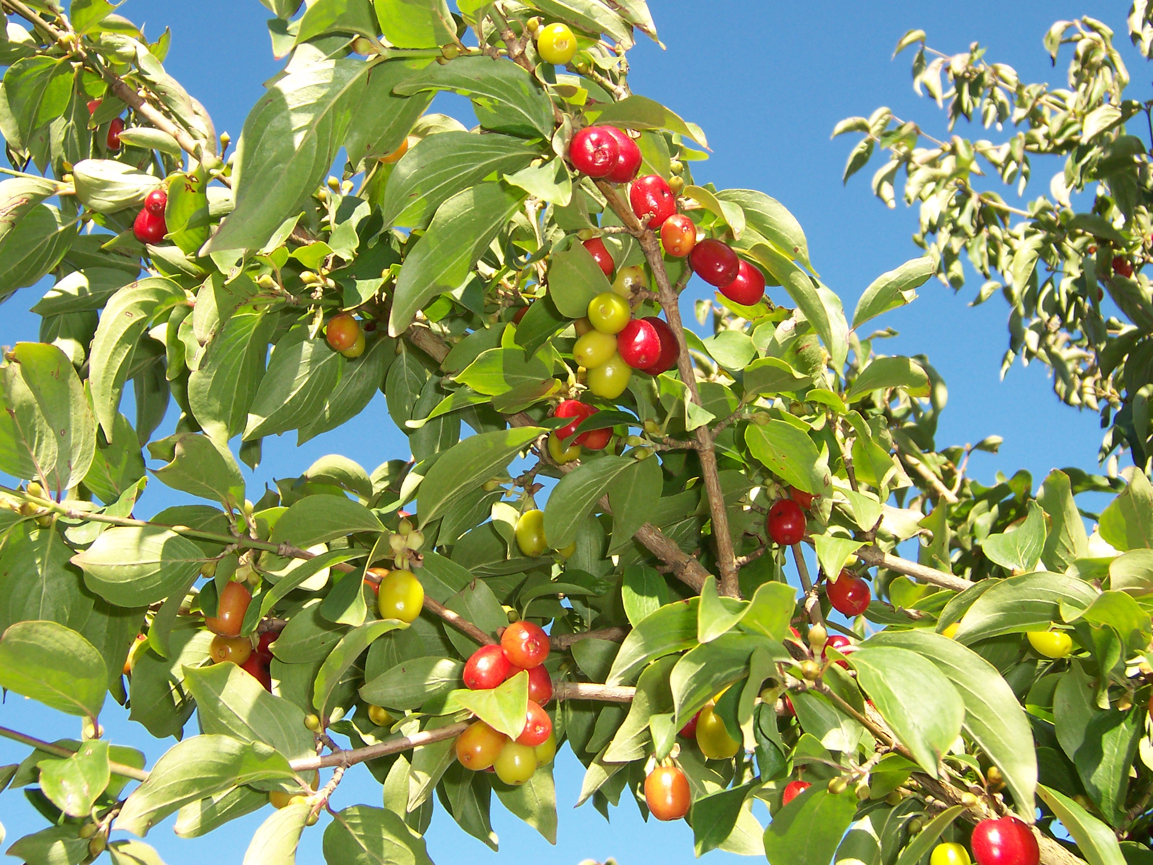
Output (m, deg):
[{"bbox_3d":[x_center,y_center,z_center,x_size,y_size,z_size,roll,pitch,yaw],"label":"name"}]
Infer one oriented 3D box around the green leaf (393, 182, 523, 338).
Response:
[{"bbox_3d":[-0.046,-0.068,0.522,0.036,0.078,0.016,47,-13,-28],"label":"green leaf"}]

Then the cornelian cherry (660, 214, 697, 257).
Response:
[{"bbox_3d":[0.032,-0.062,0.420,0.012,0.014,0.012,3,-24,1],"label":"cornelian cherry"}]

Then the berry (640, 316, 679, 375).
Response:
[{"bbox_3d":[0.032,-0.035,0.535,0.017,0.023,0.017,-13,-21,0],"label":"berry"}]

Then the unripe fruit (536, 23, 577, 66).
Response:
[{"bbox_3d":[-0.007,-0.141,0.485,0.015,0.015,0.018,-3,15,-11],"label":"unripe fruit"}]

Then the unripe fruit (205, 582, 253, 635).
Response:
[{"bbox_3d":[-0.125,0.063,0.480,0.015,0.020,0.015,12,-9,0],"label":"unripe fruit"}]

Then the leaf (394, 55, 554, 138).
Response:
[{"bbox_3d":[-0.035,-0.121,0.475,0.058,0.025,0.018,17,-6,0],"label":"leaf"}]

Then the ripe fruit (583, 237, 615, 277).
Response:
[{"bbox_3d":[0.007,-0.058,0.435,0.012,0.015,0.012,-20,-12,-6],"label":"ripe fruit"}]

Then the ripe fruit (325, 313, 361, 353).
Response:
[{"bbox_3d":[-0.080,-0.034,0.455,0.011,0.014,0.011,-6,-24,-2],"label":"ripe fruit"}]

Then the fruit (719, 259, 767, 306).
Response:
[{"bbox_3d":[0.064,-0.058,0.515,0.016,0.020,0.016,-43,-27,0],"label":"fruit"}]

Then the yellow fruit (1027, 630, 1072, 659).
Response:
[{"bbox_3d":[0.201,0.088,0.570,0.022,0.016,0.016,26,0,30],"label":"yellow fruit"}]

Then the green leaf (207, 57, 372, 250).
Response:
[{"bbox_3d":[-0.090,-0.087,0.415,0.036,0.016,0.080,40,-83,-14],"label":"green leaf"}]

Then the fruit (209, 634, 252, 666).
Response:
[{"bbox_3d":[-0.126,0.078,0.487,0.015,0.018,0.015,5,-68,14],"label":"fruit"}]

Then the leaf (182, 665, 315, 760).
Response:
[{"bbox_3d":[-0.103,0.092,0.420,0.056,0.014,0.032,39,-69,-6],"label":"leaf"}]

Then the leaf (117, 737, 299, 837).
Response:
[{"bbox_3d":[-0.113,0.107,0.405,0.058,0.016,0.029,-14,-50,-4],"label":"leaf"}]

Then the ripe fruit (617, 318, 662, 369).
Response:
[{"bbox_3d":[0.022,-0.032,0.475,0.016,0.019,0.016,-8,-41,0],"label":"ripe fruit"}]

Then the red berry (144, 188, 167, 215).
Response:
[{"bbox_3d":[-0.202,-0.111,0.640,0.011,0.014,0.011,-13,-48,0],"label":"red berry"}]

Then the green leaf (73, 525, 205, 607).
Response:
[{"bbox_3d":[-0.156,0.047,0.475,0.048,0.029,0.009,1,-9,-6],"label":"green leaf"}]

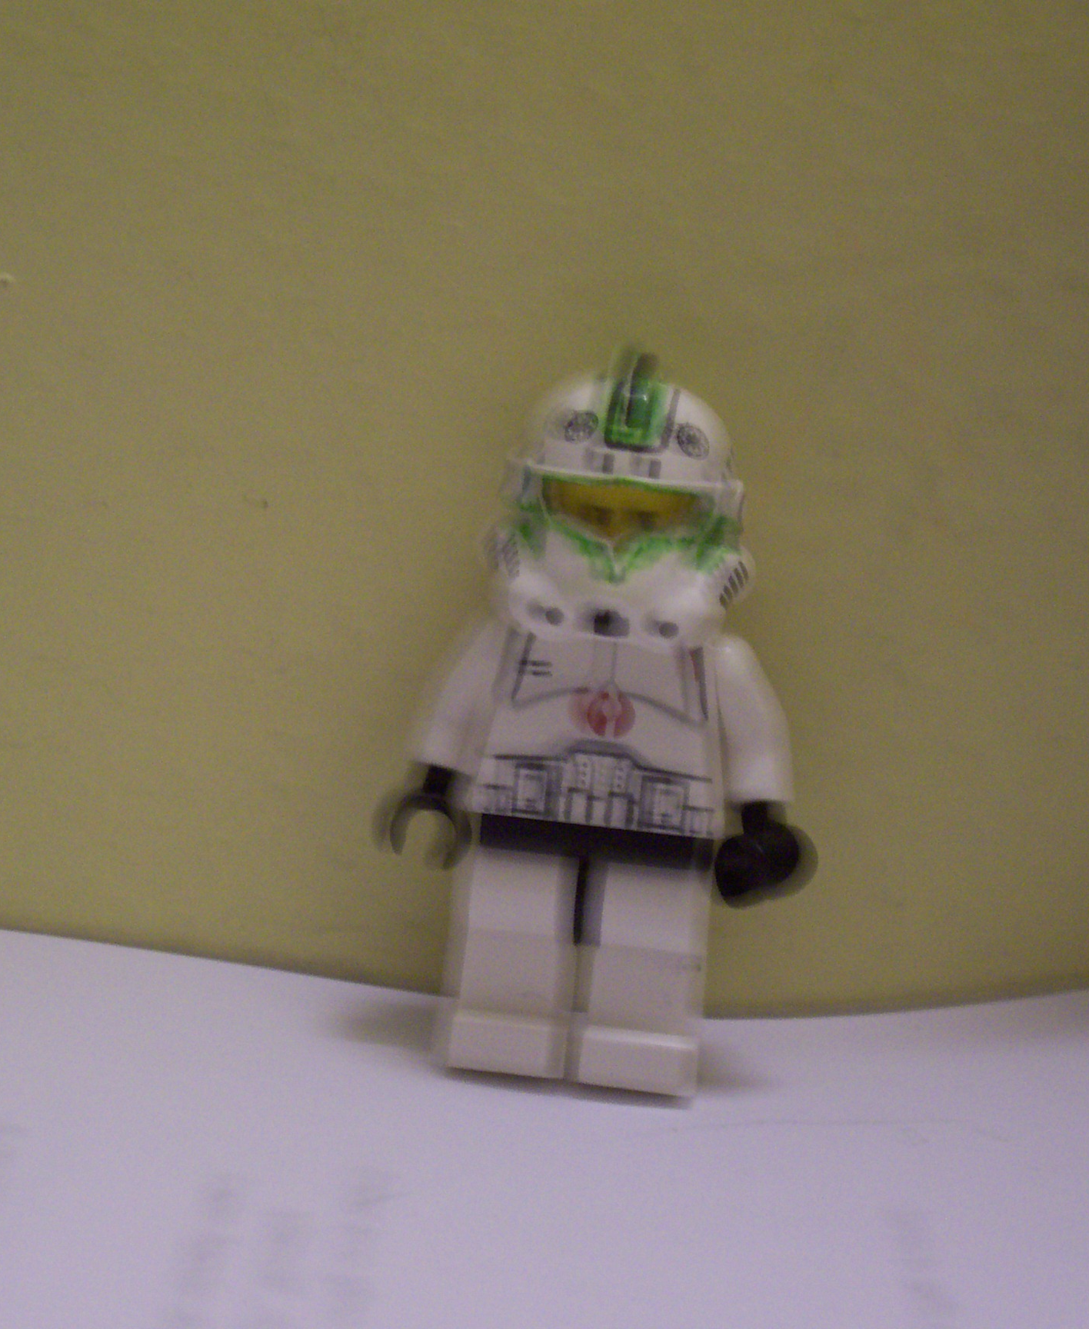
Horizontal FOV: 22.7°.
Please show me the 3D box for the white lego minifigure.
[{"bbox_3d":[0.004,0.003,0.172,0.027,0.045,0.015,6,8,0],"label":"white lego minifigure"}]

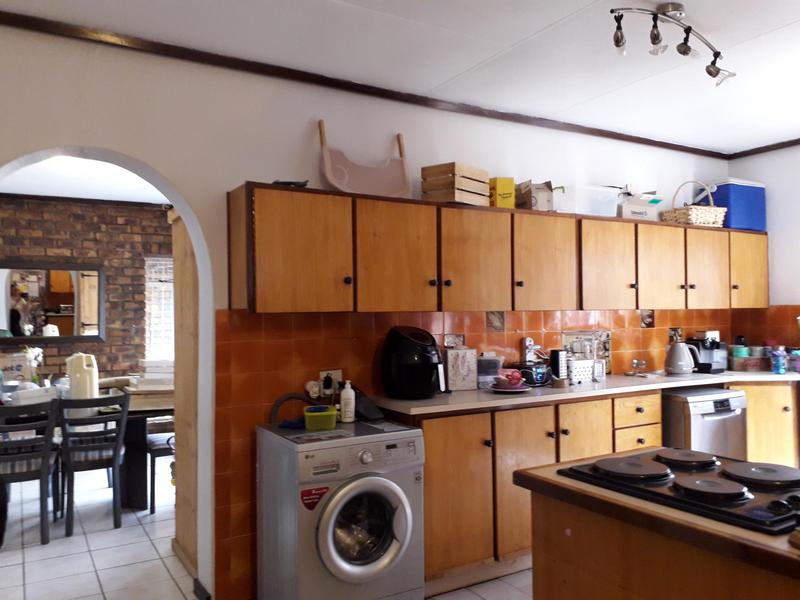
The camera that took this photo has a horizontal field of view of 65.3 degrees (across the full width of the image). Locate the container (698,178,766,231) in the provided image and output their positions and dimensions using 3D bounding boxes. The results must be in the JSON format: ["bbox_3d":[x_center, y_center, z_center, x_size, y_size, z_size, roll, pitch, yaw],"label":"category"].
[{"bbox_3d":[2.579,-0.709,4.891,0.450,0.370,0.285,0,-2,-31],"label":"container"}]

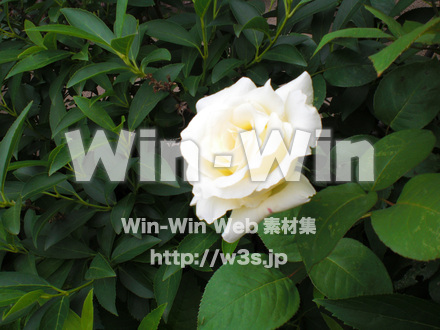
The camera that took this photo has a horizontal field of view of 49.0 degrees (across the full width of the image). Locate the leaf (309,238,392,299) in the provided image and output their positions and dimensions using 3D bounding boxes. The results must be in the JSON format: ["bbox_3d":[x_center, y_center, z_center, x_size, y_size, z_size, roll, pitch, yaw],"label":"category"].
[{"bbox_3d":[0.122,0.097,0.440,0.080,0.014,0.056,29,61,7],"label":"leaf"}]

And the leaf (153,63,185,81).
[{"bbox_3d":[-0.054,-0.097,0.497,0.039,0.008,0.021,-17,57,-7],"label":"leaf"}]

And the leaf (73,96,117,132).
[{"bbox_3d":[-0.120,-0.049,0.470,0.053,0.010,0.017,39,57,-11],"label":"leaf"}]

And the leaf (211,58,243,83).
[{"bbox_3d":[0.007,-0.094,0.480,0.044,0.009,0.021,-35,48,-27],"label":"leaf"}]

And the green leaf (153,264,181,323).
[{"bbox_3d":[-0.047,0.122,0.460,0.027,0.056,0.011,7,-11,-2],"label":"green leaf"}]

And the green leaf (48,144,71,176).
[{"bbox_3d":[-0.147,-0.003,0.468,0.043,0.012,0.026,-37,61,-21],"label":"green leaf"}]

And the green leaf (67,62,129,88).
[{"bbox_3d":[-0.133,-0.098,0.527,0.073,0.012,0.027,-22,50,-20],"label":"green leaf"}]

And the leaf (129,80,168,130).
[{"bbox_3d":[-0.073,-0.061,0.487,0.037,0.010,0.068,21,67,18],"label":"leaf"}]

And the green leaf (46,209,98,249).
[{"bbox_3d":[-0.156,0.067,0.505,0.063,0.010,0.025,-36,55,-19],"label":"green leaf"}]

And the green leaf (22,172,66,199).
[{"bbox_3d":[-0.177,0.021,0.485,0.047,0.009,0.022,-24,40,-25],"label":"green leaf"}]

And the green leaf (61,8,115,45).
[{"bbox_3d":[-0.132,-0.138,0.482,0.075,0.009,0.025,36,54,12],"label":"green leaf"}]

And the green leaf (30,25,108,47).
[{"bbox_3d":[-0.144,-0.123,0.463,0.080,0.012,0.020,10,20,-11],"label":"green leaf"}]

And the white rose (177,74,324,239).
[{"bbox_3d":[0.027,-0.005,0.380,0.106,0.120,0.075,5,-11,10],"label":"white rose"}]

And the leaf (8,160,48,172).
[{"bbox_3d":[-0.195,0.002,0.495,0.044,0.010,0.020,-4,24,-13],"label":"leaf"}]

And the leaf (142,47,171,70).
[{"bbox_3d":[-0.070,-0.115,0.530,0.036,0.014,0.022,-24,51,16],"label":"leaf"}]

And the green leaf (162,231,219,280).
[{"bbox_3d":[-0.026,0.084,0.443,0.068,0.010,0.025,-38,61,-13],"label":"green leaf"}]

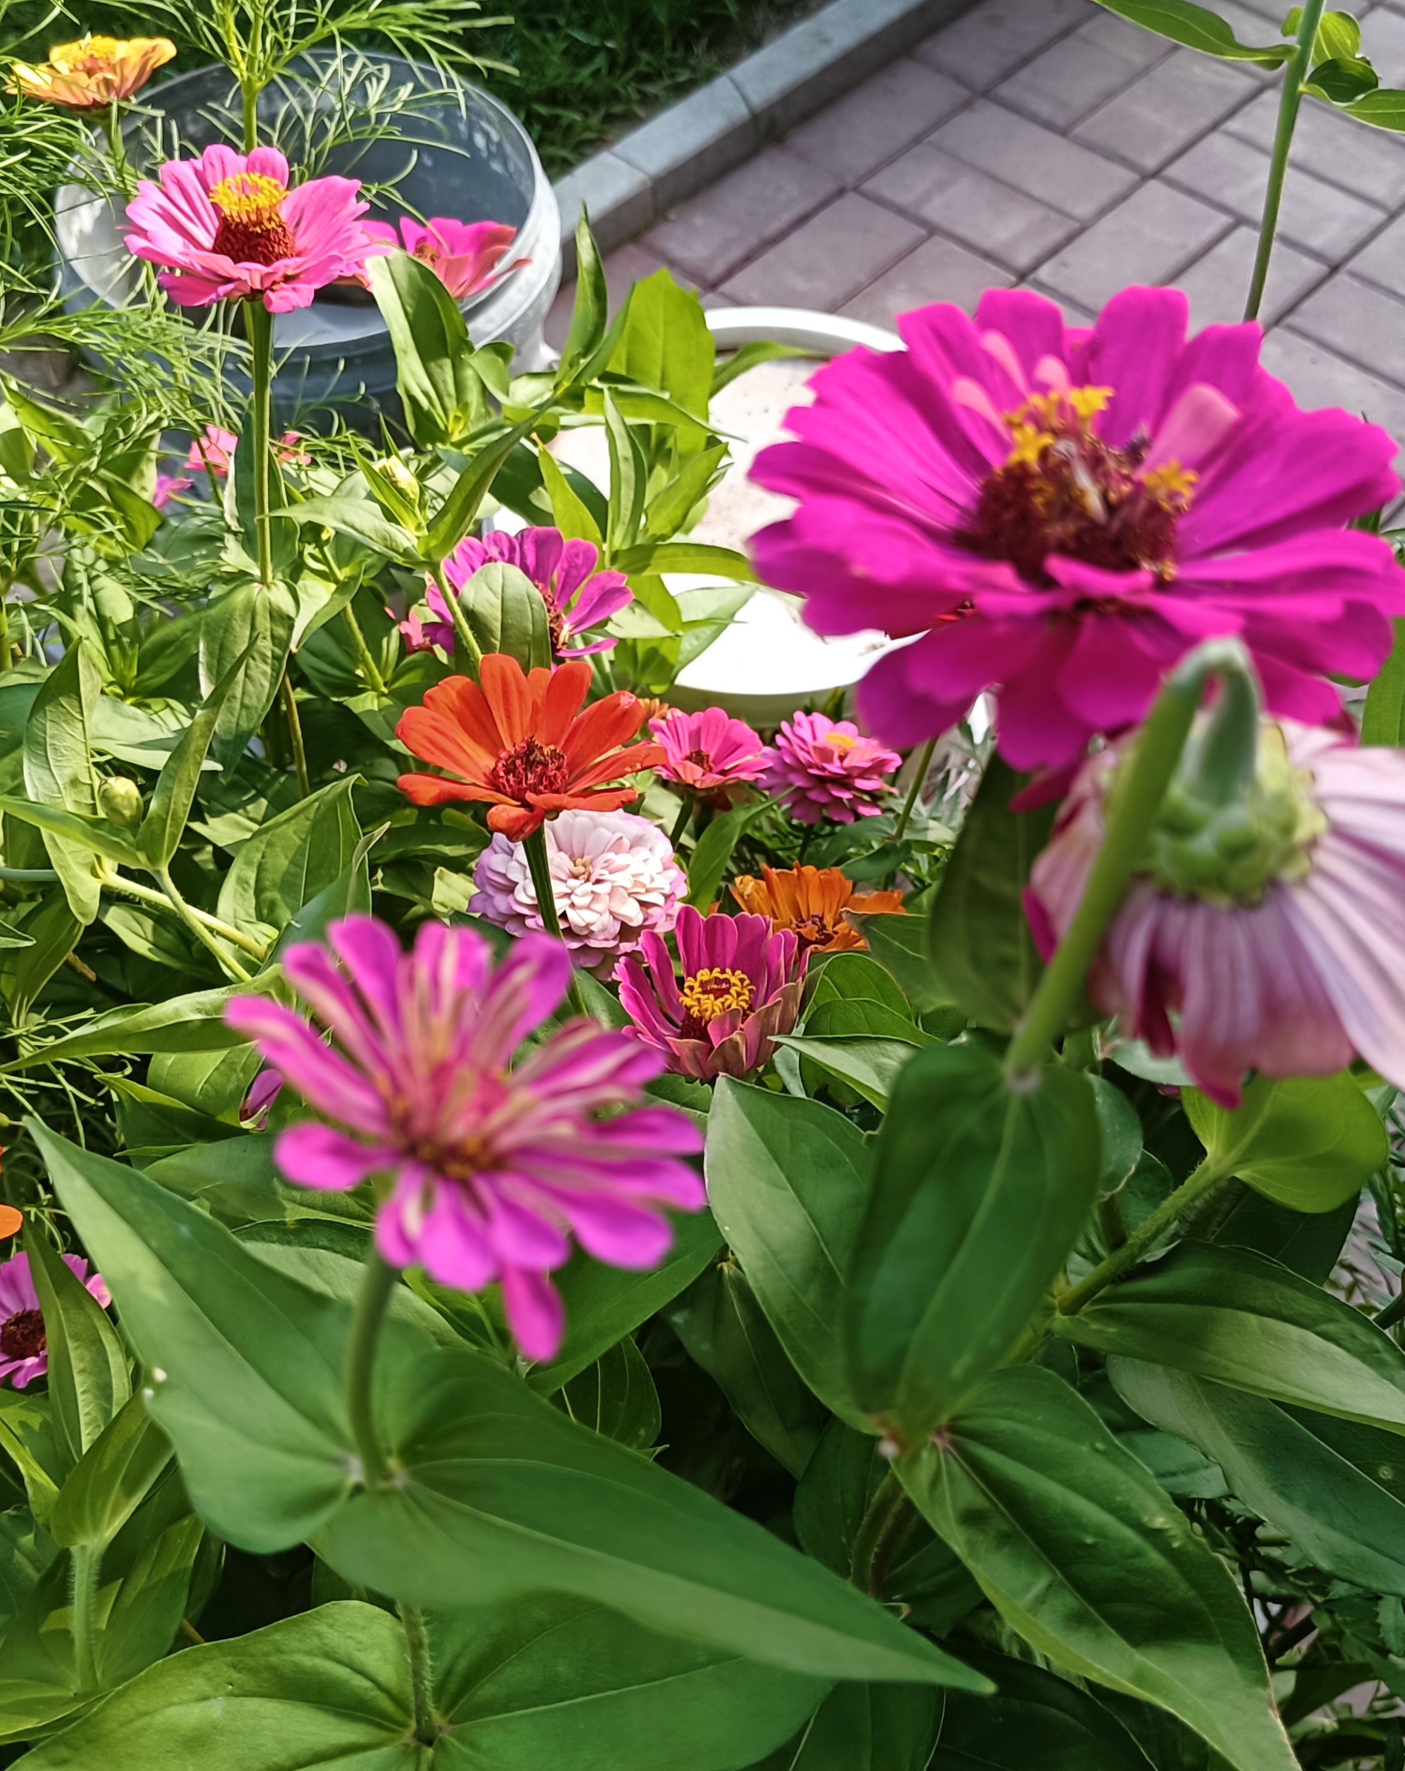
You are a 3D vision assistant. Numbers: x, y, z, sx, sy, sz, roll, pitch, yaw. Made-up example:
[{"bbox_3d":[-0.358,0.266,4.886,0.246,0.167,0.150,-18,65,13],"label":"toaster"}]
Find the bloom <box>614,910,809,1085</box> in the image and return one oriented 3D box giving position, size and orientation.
[{"bbox_3d":[0.004,0.034,0.585,0.062,0.044,0.058,-1,59,0],"label":"bloom"}]

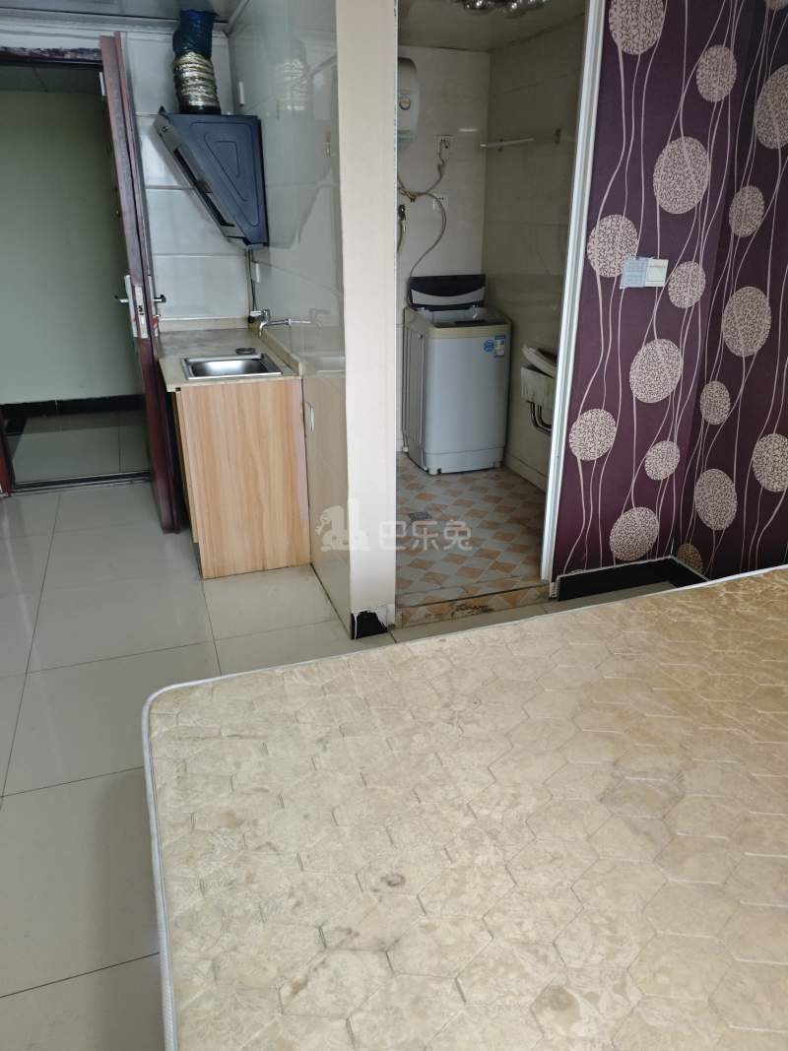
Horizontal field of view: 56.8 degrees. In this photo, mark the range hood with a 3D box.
[{"bbox_3d":[-0.866,-1.586,3.366,0.417,0.527,0.657,-8,26,-17],"label":"range hood"}]

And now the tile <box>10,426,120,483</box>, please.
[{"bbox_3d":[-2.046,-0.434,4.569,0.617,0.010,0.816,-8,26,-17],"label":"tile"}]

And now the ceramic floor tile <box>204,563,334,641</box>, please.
[{"bbox_3d":[-0.527,0.285,3.003,0.476,0.010,0.577,-8,26,-17],"label":"ceramic floor tile"}]

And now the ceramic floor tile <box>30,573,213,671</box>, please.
[{"bbox_3d":[-1.020,0.345,2.758,0.600,0.010,0.600,-8,24,-18],"label":"ceramic floor tile"}]

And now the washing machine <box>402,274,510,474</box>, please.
[{"bbox_3d":[0.355,-0.895,4.313,0.492,1.065,0.458,-8,26,-17],"label":"washing machine"}]

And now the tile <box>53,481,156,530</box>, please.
[{"bbox_3d":[-1.440,-0.116,3.875,0.624,0.010,0.597,-8,26,-17],"label":"tile"}]

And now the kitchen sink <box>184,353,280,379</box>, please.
[{"bbox_3d":[-0.708,-0.615,3.172,0.370,0.174,0.453,-8,26,-17],"label":"kitchen sink"}]

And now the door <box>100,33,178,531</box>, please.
[{"bbox_3d":[-1.196,-1.054,3.465,0.060,2.020,0.831,-8,26,-17],"label":"door"}]

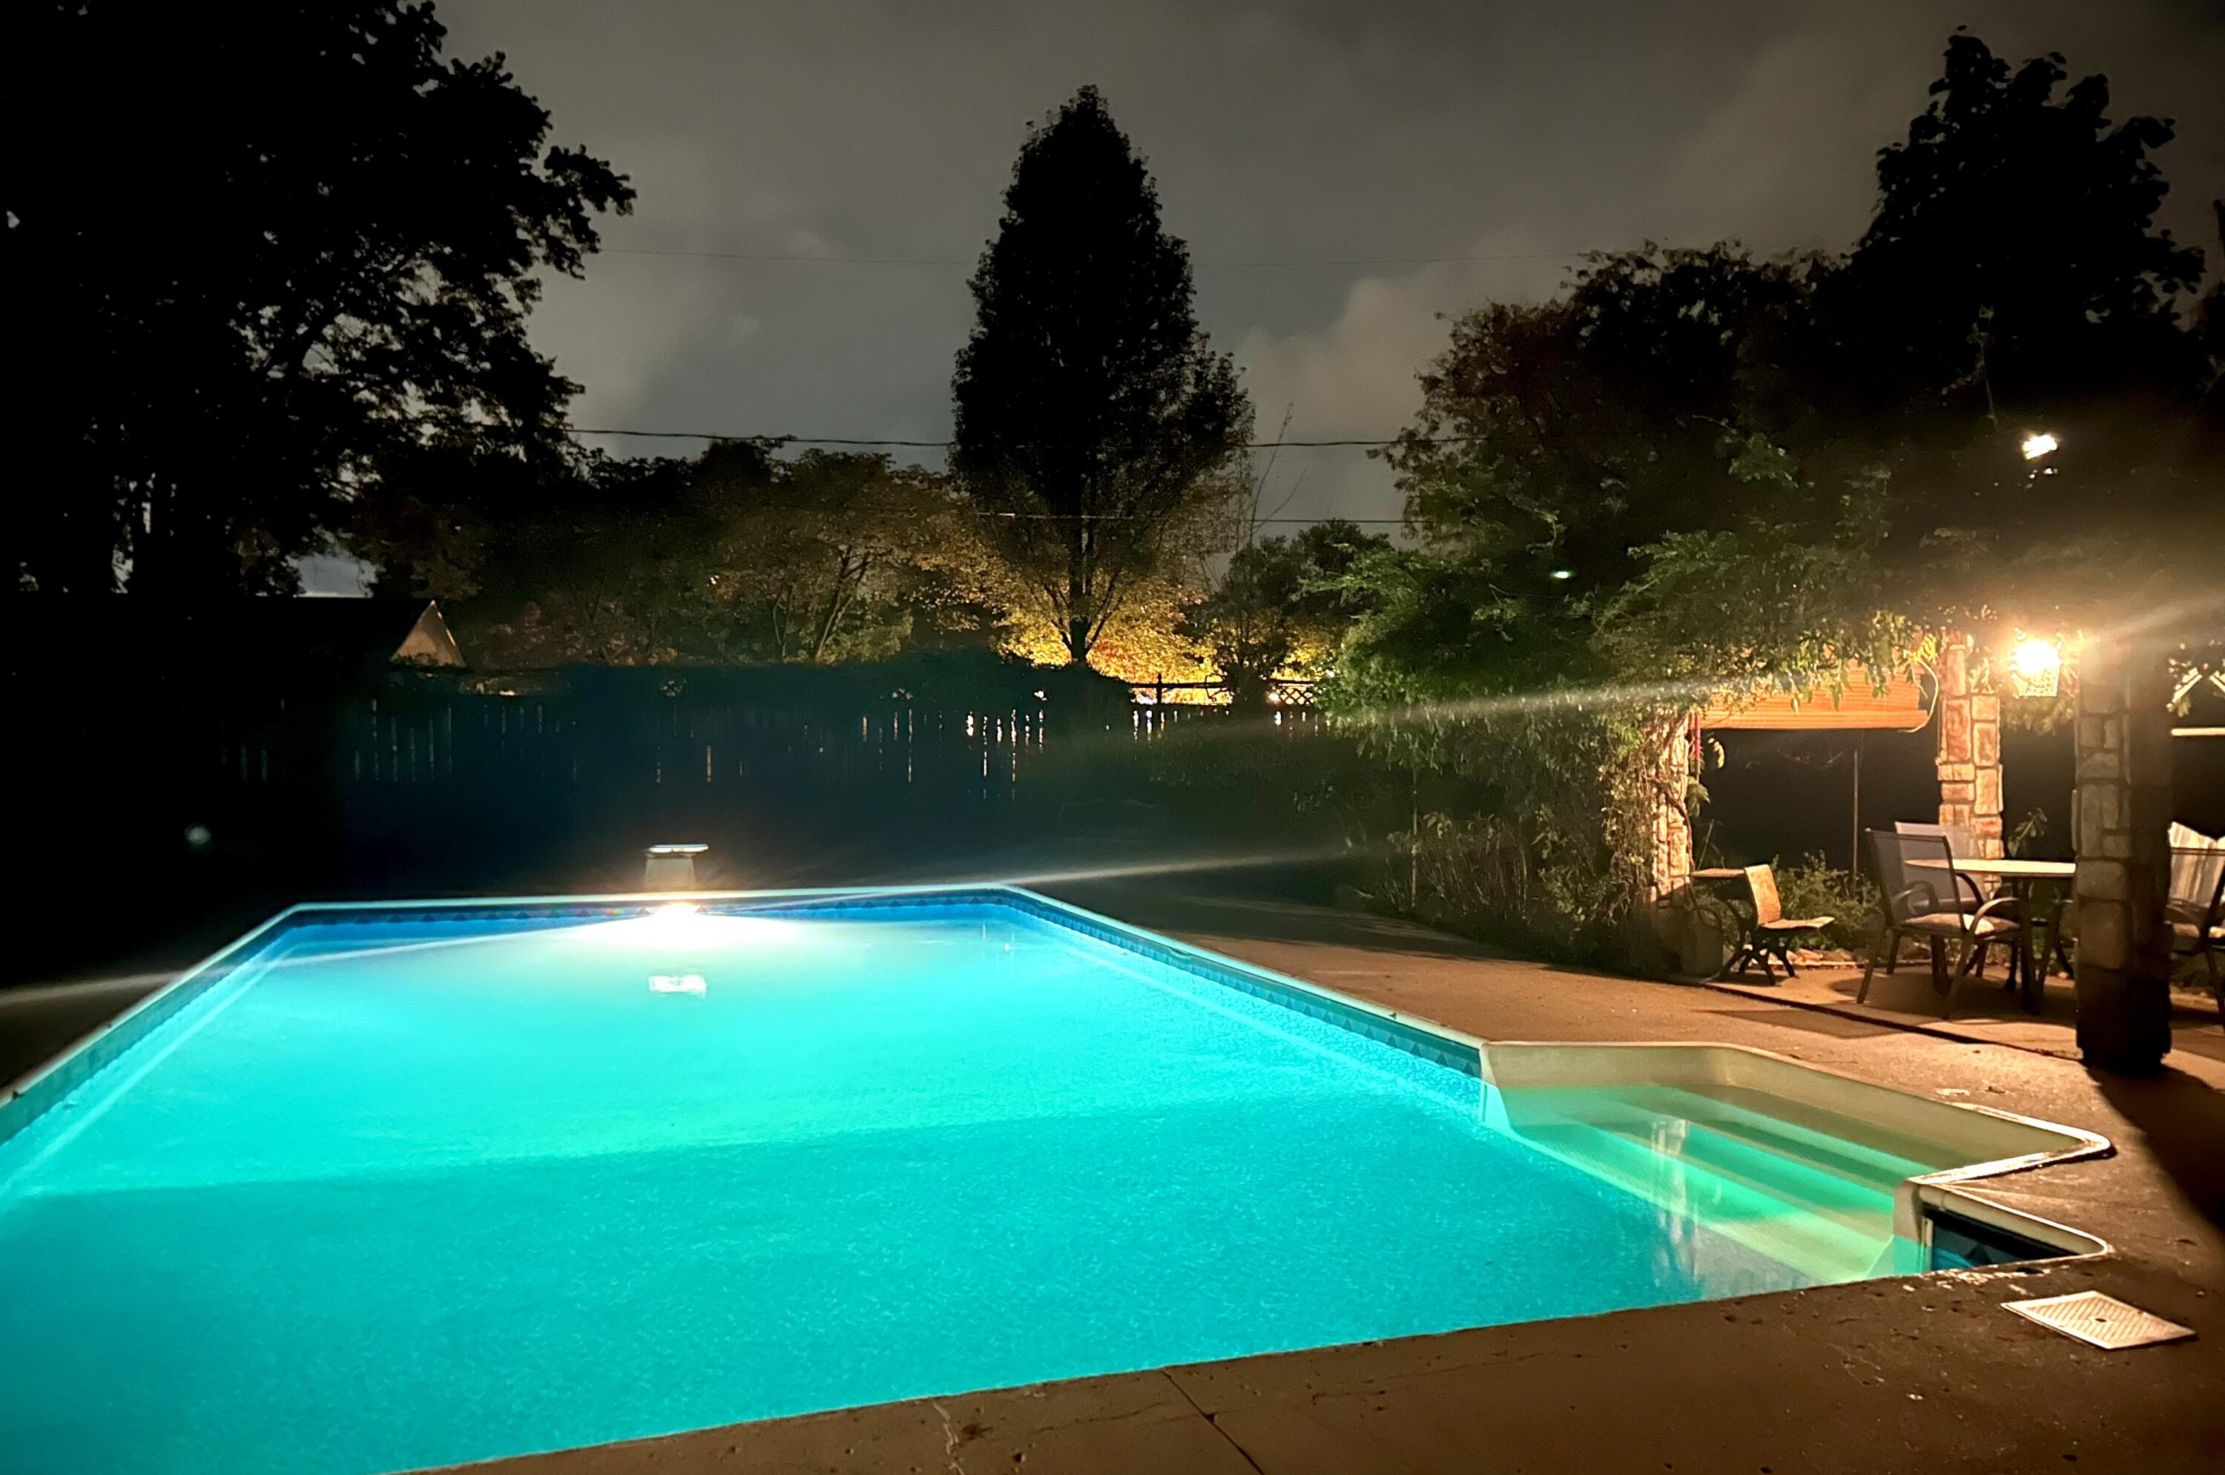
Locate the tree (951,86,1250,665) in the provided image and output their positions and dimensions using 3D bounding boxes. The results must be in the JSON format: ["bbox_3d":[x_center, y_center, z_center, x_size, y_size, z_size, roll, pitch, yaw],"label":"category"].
[{"bbox_3d":[-0.297,-3.517,21.993,4.000,9.900,4.000,0,0,0],"label":"tree"}]

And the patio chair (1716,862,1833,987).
[{"bbox_3d":[4.052,1.108,10.165,0.500,0.670,0.470,0,0,33],"label":"patio chair"}]

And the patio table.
[{"bbox_3d":[5.013,1.077,9.311,1.080,0.730,1.080,0,0,-19],"label":"patio table"}]

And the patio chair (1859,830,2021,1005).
[{"bbox_3d":[4.452,0.979,8.943,0.670,0.930,0.600,0,0,-19],"label":"patio chair"}]

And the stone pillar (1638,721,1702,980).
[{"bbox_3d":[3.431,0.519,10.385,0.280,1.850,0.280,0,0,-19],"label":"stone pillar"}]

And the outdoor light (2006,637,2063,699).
[{"bbox_3d":[5.126,-0.389,9.292,0.280,0.340,0.280,0,0,29],"label":"outdoor light"}]

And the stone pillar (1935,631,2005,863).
[{"bbox_3d":[5.377,0.398,10.473,0.280,2.080,0.280,0,0,-19],"label":"stone pillar"}]

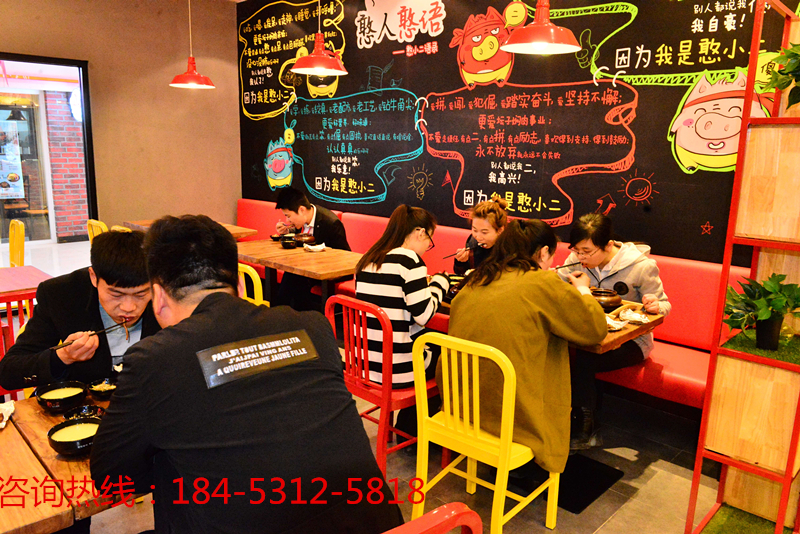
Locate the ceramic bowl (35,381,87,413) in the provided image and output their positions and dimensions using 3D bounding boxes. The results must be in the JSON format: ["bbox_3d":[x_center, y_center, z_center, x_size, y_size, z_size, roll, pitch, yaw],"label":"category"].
[{"bbox_3d":[-0.890,0.349,1.589,0.124,0.052,0.124,1,12,0],"label":"ceramic bowl"}]

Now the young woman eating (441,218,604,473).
[{"bbox_3d":[0.443,0.417,2.279,0.580,1.210,0.680,11,15,40],"label":"young woman eating"}]

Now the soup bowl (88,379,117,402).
[{"bbox_3d":[-0.810,0.343,1.655,0.092,0.042,0.092,1,12,0],"label":"soup bowl"}]

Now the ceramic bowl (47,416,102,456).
[{"bbox_3d":[-0.737,0.392,1.371,0.114,0.052,0.114,1,11,0],"label":"ceramic bowl"}]

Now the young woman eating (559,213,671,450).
[{"bbox_3d":[1.012,0.323,2.889,0.700,1.180,0.550,-8,15,-40],"label":"young woman eating"}]

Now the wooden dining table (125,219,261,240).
[{"bbox_3d":[-1.749,0.035,5.043,0.610,0.750,1.200,-10,16,-44],"label":"wooden dining table"}]

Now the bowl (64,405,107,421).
[{"bbox_3d":[-0.770,0.378,1.471,0.092,0.042,0.092,1,11,0],"label":"bowl"}]

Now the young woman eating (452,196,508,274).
[{"bbox_3d":[0.541,0.206,3.370,0.680,1.190,0.500,-9,16,-43],"label":"young woman eating"}]

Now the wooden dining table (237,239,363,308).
[{"bbox_3d":[-0.670,0.278,3.975,0.600,0.750,1.200,-10,16,-44],"label":"wooden dining table"}]

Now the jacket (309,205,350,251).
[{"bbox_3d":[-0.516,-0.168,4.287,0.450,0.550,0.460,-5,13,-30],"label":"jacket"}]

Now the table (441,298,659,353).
[{"bbox_3d":[0.506,0.528,2.892,1.200,0.750,0.700,11,15,40],"label":"table"}]

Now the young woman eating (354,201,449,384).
[{"bbox_3d":[-0.009,0.329,2.679,0.660,1.200,0.480,-8,15,-38],"label":"young woman eating"}]

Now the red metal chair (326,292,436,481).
[{"bbox_3d":[-0.053,0.539,2.776,0.420,0.860,0.480,13,16,43],"label":"red metal chair"}]

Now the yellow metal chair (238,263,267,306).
[{"bbox_3d":[-0.774,0.367,3.538,0.420,0.860,0.480,12,15,41],"label":"yellow metal chair"}]

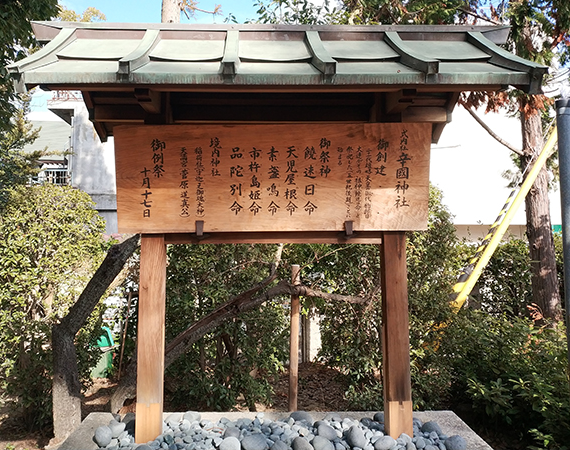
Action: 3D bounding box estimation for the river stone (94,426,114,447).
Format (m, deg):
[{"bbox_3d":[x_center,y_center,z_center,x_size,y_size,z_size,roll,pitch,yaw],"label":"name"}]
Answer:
[{"bbox_3d":[-0.974,1.138,2.986,0.094,0.102,0.098,0,-4,-2],"label":"river stone"}]

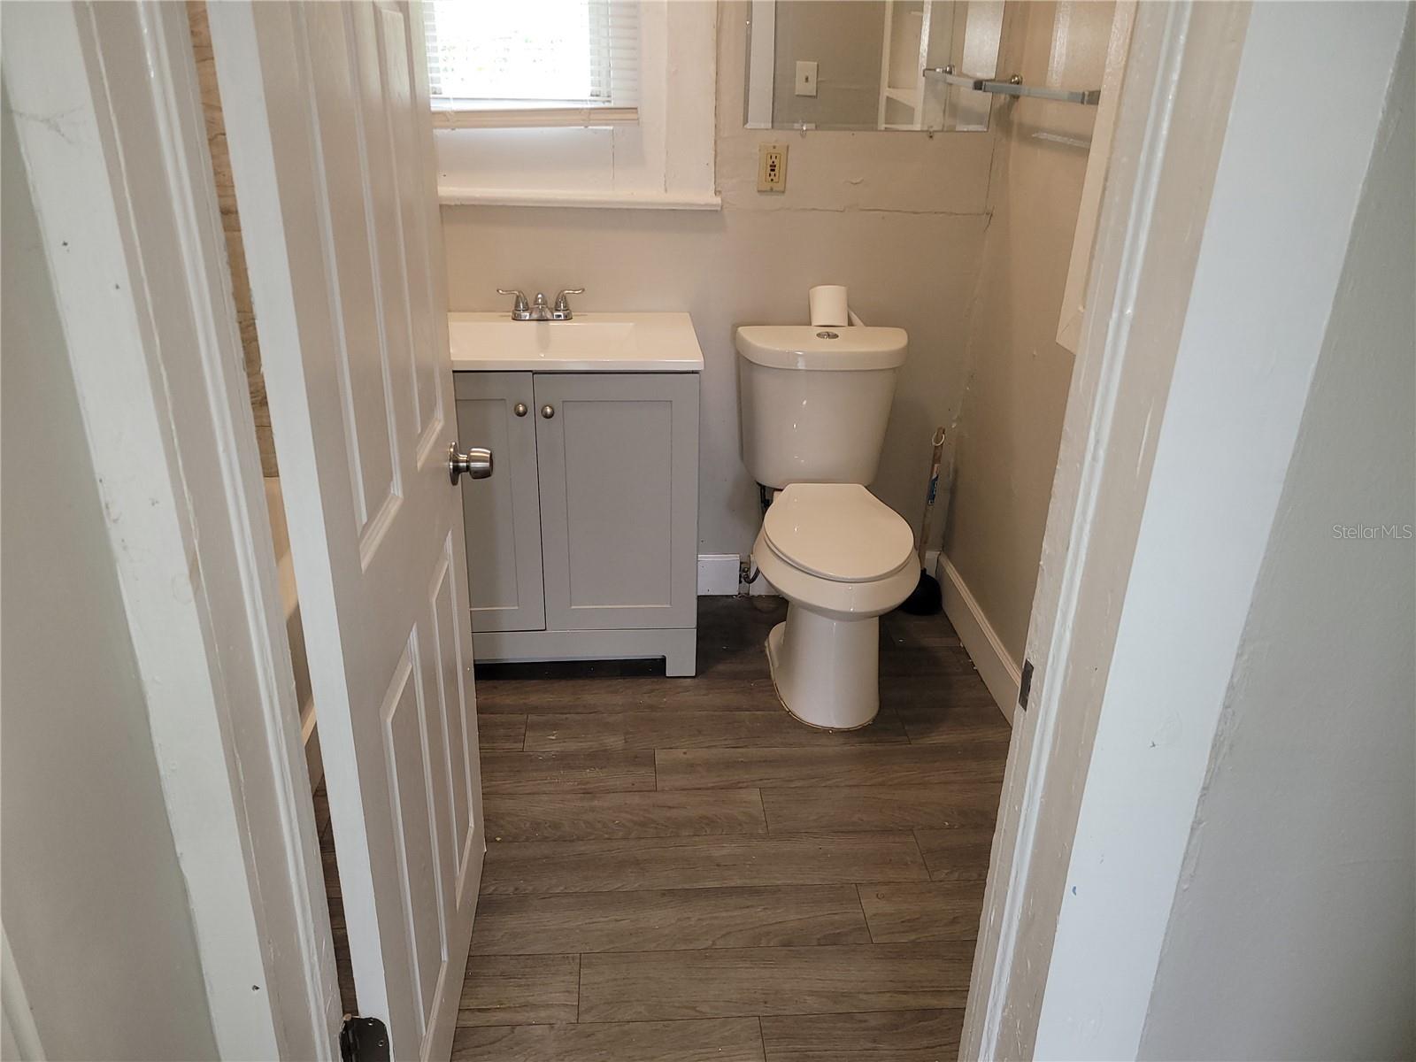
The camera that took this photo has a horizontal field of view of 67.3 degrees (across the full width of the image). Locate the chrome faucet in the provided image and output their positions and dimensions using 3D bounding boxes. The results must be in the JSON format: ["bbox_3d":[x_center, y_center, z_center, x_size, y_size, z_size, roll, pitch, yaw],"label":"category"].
[{"bbox_3d":[-0.428,-0.570,2.701,0.219,0.078,0.140,0,24,-4],"label":"chrome faucet"}]

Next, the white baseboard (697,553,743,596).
[{"bbox_3d":[0.018,0.129,3.155,0.150,0.134,0.015,0,24,-4],"label":"white baseboard"}]

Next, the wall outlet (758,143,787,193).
[{"bbox_3d":[0.166,-0.922,2.701,0.071,0.117,0.010,0,24,-4],"label":"wall outlet"}]

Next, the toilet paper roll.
[{"bbox_3d":[0.319,-0.589,2.797,0.101,0.101,0.101,0,24,-4],"label":"toilet paper roll"}]

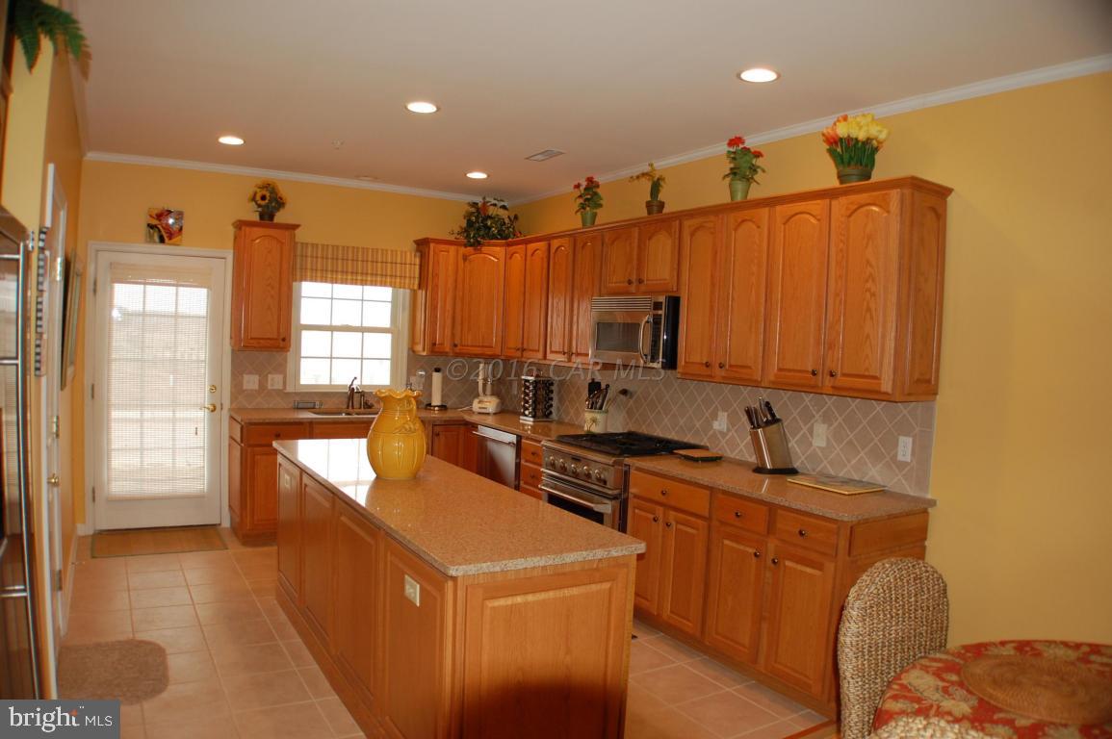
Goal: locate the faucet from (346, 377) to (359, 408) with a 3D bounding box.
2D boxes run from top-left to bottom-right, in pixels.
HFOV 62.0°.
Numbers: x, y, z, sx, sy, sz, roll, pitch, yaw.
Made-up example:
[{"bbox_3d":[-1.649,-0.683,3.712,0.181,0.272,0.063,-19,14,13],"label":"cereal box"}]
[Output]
[{"bbox_3d":[-1.587,0.176,7.200,0.060,0.250,0.190,1,3,-28],"label":"faucet"}]

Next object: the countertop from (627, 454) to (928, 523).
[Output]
[{"bbox_3d":[1.049,0.557,4.552,0.622,0.040,1.520,0,3,-33],"label":"countertop"}]

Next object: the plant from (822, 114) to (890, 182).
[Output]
[{"bbox_3d":[1.305,-0.955,4.050,0.270,0.330,0.290,1,3,-27],"label":"plant"}]

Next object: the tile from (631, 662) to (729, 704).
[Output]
[{"bbox_3d":[0.557,1.442,4.231,0.315,0.010,0.335,1,3,-28],"label":"tile"}]

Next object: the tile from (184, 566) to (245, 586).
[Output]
[{"bbox_3d":[-2.062,1.248,5.580,0.316,0.012,0.357,1,3,-25],"label":"tile"}]

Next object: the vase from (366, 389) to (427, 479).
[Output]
[{"bbox_3d":[-0.690,0.277,4.000,0.250,0.370,0.250,1,3,-27],"label":"vase"}]

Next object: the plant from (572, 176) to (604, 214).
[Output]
[{"bbox_3d":[0.214,-1.180,6.250,0.180,0.250,0.180,1,3,-28],"label":"plant"}]

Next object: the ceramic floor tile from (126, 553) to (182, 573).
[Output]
[{"bbox_3d":[-2.547,1.230,5.848,0.315,0.010,0.335,1,3,-28],"label":"ceramic floor tile"}]

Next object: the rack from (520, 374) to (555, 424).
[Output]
[{"bbox_3d":[-0.131,0.223,6.806,0.175,0.330,0.190,1,3,-28],"label":"rack"}]

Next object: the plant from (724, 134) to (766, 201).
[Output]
[{"bbox_3d":[0.996,-1.058,4.869,0.192,0.345,0.196,2,3,0],"label":"plant"}]

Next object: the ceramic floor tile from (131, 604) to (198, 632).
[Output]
[{"bbox_3d":[-2.042,1.304,4.845,0.315,0.010,0.335,1,3,-28],"label":"ceramic floor tile"}]

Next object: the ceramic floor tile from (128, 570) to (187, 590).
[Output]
[{"bbox_3d":[-2.350,1.244,5.452,0.316,0.012,0.357,1,3,-25],"label":"ceramic floor tile"}]

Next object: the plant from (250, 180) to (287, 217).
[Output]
[{"bbox_3d":[-2.087,-1.233,6.721,0.260,0.291,0.241,1,3,-25],"label":"plant"}]

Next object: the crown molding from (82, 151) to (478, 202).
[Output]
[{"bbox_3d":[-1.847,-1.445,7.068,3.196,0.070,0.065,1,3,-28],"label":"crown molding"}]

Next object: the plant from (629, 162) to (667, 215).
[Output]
[{"bbox_3d":[0.548,-1.076,5.550,0.190,0.315,0.180,2,3,0],"label":"plant"}]

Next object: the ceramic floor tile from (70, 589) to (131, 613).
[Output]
[{"bbox_3d":[-2.472,1.263,4.993,0.316,0.012,0.357,1,3,-25],"label":"ceramic floor tile"}]

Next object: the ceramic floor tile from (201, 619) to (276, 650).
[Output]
[{"bbox_3d":[-1.561,1.317,4.585,0.316,0.012,0.357,1,3,-25],"label":"ceramic floor tile"}]

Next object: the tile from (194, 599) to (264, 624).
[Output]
[{"bbox_3d":[-1.688,1.262,4.810,0.325,0.010,0.345,1,3,-28],"label":"tile"}]

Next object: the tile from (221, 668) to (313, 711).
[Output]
[{"bbox_3d":[-1.202,1.332,3.851,0.325,0.010,0.345,1,3,-28],"label":"tile"}]

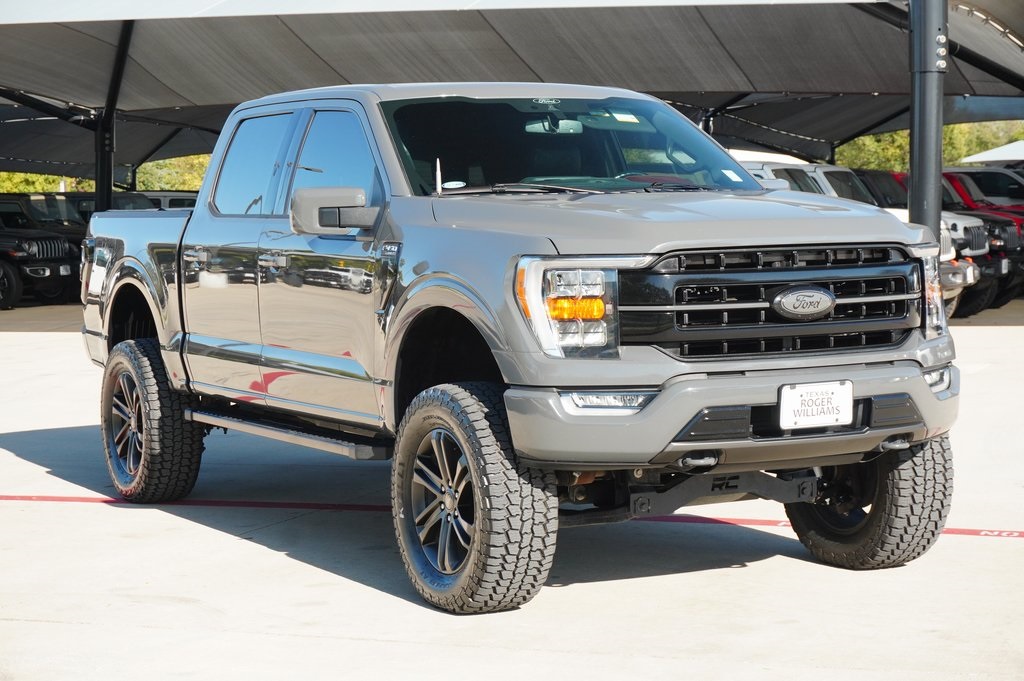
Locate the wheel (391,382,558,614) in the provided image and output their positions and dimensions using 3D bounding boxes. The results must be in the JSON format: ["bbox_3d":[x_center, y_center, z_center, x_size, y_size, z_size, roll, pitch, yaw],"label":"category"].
[{"bbox_3d":[-0.144,0.577,7.635,0.312,0.833,0.843,-3,4,-27],"label":"wheel"}]

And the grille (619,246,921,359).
[{"bbox_3d":[0.984,-0.136,7.354,1.320,0.385,0.150,-3,4,-28],"label":"grille"}]

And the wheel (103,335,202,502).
[{"bbox_3d":[-1.893,0.414,10.885,0.312,0.833,0.843,-3,4,-28],"label":"wheel"}]

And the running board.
[{"bbox_3d":[-1.018,0.394,9.197,0.180,0.075,2.050,-3,4,-28],"label":"running board"}]

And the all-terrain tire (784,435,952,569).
[{"bbox_3d":[1.423,0.501,8.449,0.295,0.846,0.846,-3,4,-28],"label":"all-terrain tire"}]

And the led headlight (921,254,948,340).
[{"bbox_3d":[1.580,-0.185,7.883,0.310,0.350,0.310,-3,4,-28],"label":"led headlight"}]

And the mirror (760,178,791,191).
[{"bbox_3d":[1.166,-0.607,9.212,0.265,0.200,0.180,-3,4,-28],"label":"mirror"}]

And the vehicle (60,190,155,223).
[{"bbox_3d":[-8.200,-2.000,41.800,4.700,1.900,1.900,1,4,33],"label":"vehicle"}]

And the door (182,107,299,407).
[{"bbox_3d":[-1.241,-0.404,9.641,0.270,1.345,1.060,-3,4,-28],"label":"door"}]

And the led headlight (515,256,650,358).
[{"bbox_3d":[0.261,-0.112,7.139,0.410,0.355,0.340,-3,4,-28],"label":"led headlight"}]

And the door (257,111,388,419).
[{"bbox_3d":[-0.715,-0.355,8.648,0.270,1.340,1.300,-3,4,-28],"label":"door"}]

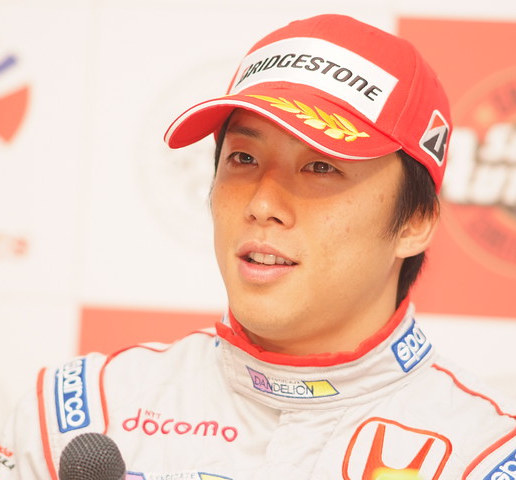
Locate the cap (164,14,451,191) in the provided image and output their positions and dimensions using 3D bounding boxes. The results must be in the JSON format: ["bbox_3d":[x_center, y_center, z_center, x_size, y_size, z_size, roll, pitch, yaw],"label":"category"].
[{"bbox_3d":[0.044,-0.106,3.990,0.178,0.142,0.260,5,-11,27],"label":"cap"}]

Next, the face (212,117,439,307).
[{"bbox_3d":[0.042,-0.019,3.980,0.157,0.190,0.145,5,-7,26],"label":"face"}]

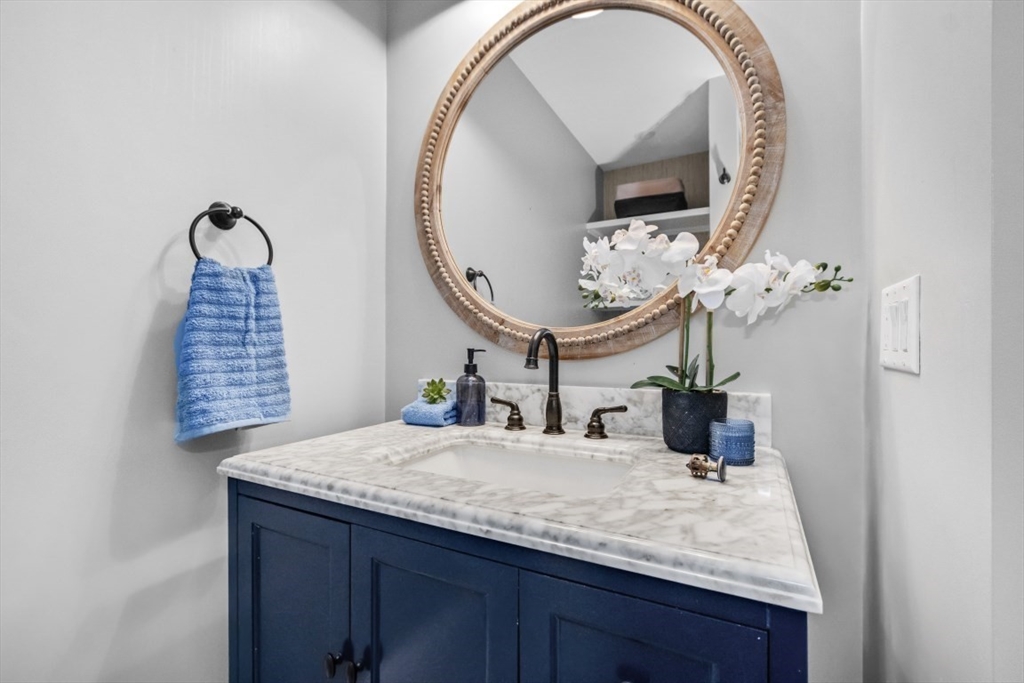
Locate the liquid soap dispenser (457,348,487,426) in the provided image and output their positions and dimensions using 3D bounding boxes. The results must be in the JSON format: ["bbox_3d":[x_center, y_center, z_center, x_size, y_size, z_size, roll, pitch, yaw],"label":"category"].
[{"bbox_3d":[-0.103,0.115,1.098,0.078,0.195,0.074,0,0,0],"label":"liquid soap dispenser"}]

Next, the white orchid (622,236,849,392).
[{"bbox_3d":[0.410,-0.050,0.801,0.375,0.295,0.170,0,0,27],"label":"white orchid"}]

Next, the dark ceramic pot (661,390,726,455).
[{"bbox_3d":[0.361,0.155,0.845,0.119,0.115,0.119,0,0,27],"label":"dark ceramic pot"}]

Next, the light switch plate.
[{"bbox_3d":[0.525,-0.020,0.580,0.008,0.117,0.163,0,0,29],"label":"light switch plate"}]

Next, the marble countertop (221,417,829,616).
[{"bbox_3d":[-0.011,0.231,0.832,0.922,0.031,0.547,0,0,26],"label":"marble countertop"}]

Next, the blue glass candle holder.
[{"bbox_3d":[0.399,0.180,0.774,0.074,0.070,0.074,0,0,26],"label":"blue glass candle holder"}]

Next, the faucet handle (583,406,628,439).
[{"bbox_3d":[0.207,0.174,0.936,0.093,0.073,0.052,0,0,27],"label":"faucet handle"}]

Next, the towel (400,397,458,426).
[{"bbox_3d":[-0.206,0.188,1.136,0.126,0.055,0.102,0,0,26],"label":"towel"}]

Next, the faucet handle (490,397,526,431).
[{"bbox_3d":[-0.010,0.175,1.044,0.094,0.072,0.052,0,0,27],"label":"faucet handle"}]

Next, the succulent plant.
[{"bbox_3d":[-0.201,0.132,1.130,0.075,0.064,0.070,0,0,0],"label":"succulent plant"}]

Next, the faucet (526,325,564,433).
[{"bbox_3d":[0.073,0.093,0.954,0.054,0.244,0.177,0,0,26],"label":"faucet"}]

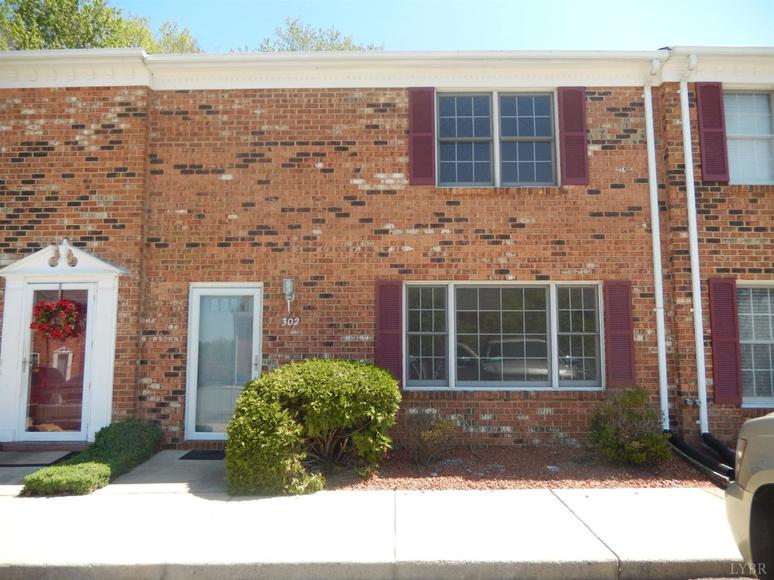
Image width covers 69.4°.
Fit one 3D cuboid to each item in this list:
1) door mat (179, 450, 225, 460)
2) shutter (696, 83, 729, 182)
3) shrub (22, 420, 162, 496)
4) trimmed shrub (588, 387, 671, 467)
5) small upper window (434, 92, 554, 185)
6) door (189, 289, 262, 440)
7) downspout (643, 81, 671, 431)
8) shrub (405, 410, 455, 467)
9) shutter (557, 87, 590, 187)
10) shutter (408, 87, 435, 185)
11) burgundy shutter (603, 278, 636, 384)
[{"bbox_3d":[-2.178,2.078,7.044,0.720,0.015,0.440,0,-6,1],"label":"door mat"},{"bbox_3d":[4.431,-2.154,7.600,0.370,1.400,0.040,0,-6,0],"label":"shutter"},{"bbox_3d":[-3.260,1.849,6.407,0.770,0.530,1.700,0,-6,1],"label":"shrub"},{"bbox_3d":[2.937,1.633,6.834,0.959,0.839,0.840,0,-6,1],"label":"trimmed shrub"},{"bbox_3d":[1.531,-2.111,7.774,1.692,1.377,0.100,0,-6,0],"label":"small upper window"},{"bbox_3d":[-2.179,0.937,7.467,0.983,2.092,0.120,0,-6,1],"label":"door"},{"bbox_3d":[3.638,-0.540,7.510,0.085,4.742,0.075,0,-6,0],"label":"downspout"},{"bbox_3d":[0.482,1.718,6.449,0.550,0.600,0.500,0,-6,0],"label":"shrub"},{"bbox_3d":[2.578,-2.133,7.720,0.370,1.400,0.040,0,-6,0],"label":"shutter"},{"bbox_3d":[0.489,-2.133,7.733,0.370,1.400,0.040,0,-6,0],"label":"shutter"},{"bbox_3d":[3.095,0.582,7.426,0.370,1.423,0.040,0,-6,1],"label":"burgundy shutter"}]

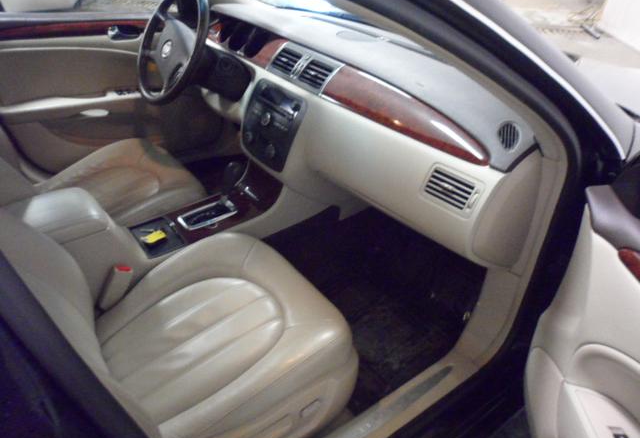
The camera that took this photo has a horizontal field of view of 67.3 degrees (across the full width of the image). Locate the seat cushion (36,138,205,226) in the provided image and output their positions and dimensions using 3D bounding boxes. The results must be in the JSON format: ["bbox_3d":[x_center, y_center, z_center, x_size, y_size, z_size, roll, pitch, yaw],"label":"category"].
[{"bbox_3d":[-0.678,-0.060,1.566,0.510,0.200,0.520,-23,39,-30],"label":"seat cushion"}]

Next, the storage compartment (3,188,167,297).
[{"bbox_3d":[-0.602,0.081,1.170,0.340,0.220,0.235,-23,39,-30],"label":"storage compartment"}]

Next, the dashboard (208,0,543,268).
[{"bbox_3d":[0.051,-0.360,1.473,0.480,0.400,1.380,-23,39,-30],"label":"dashboard"}]

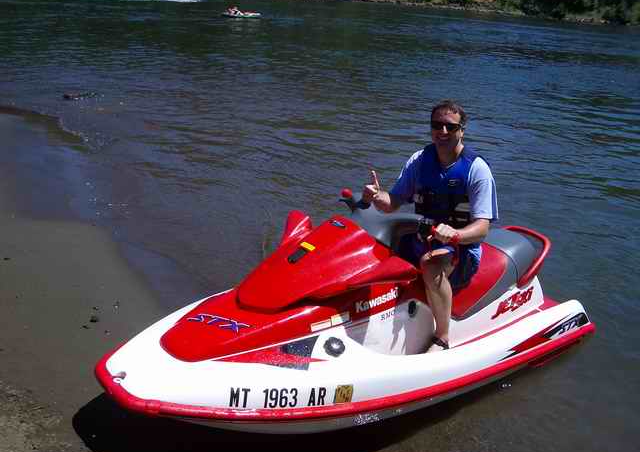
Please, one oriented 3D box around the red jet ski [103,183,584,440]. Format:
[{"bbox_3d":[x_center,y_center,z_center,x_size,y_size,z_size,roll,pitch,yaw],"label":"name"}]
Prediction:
[{"bbox_3d":[0.318,0.433,3.453,3.100,1.030,1.170,-7,21,-39],"label":"red jet ski"}]

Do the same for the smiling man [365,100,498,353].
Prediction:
[{"bbox_3d":[0.570,-0.020,3.340,0.760,1.230,0.740,14,22,28],"label":"smiling man"}]

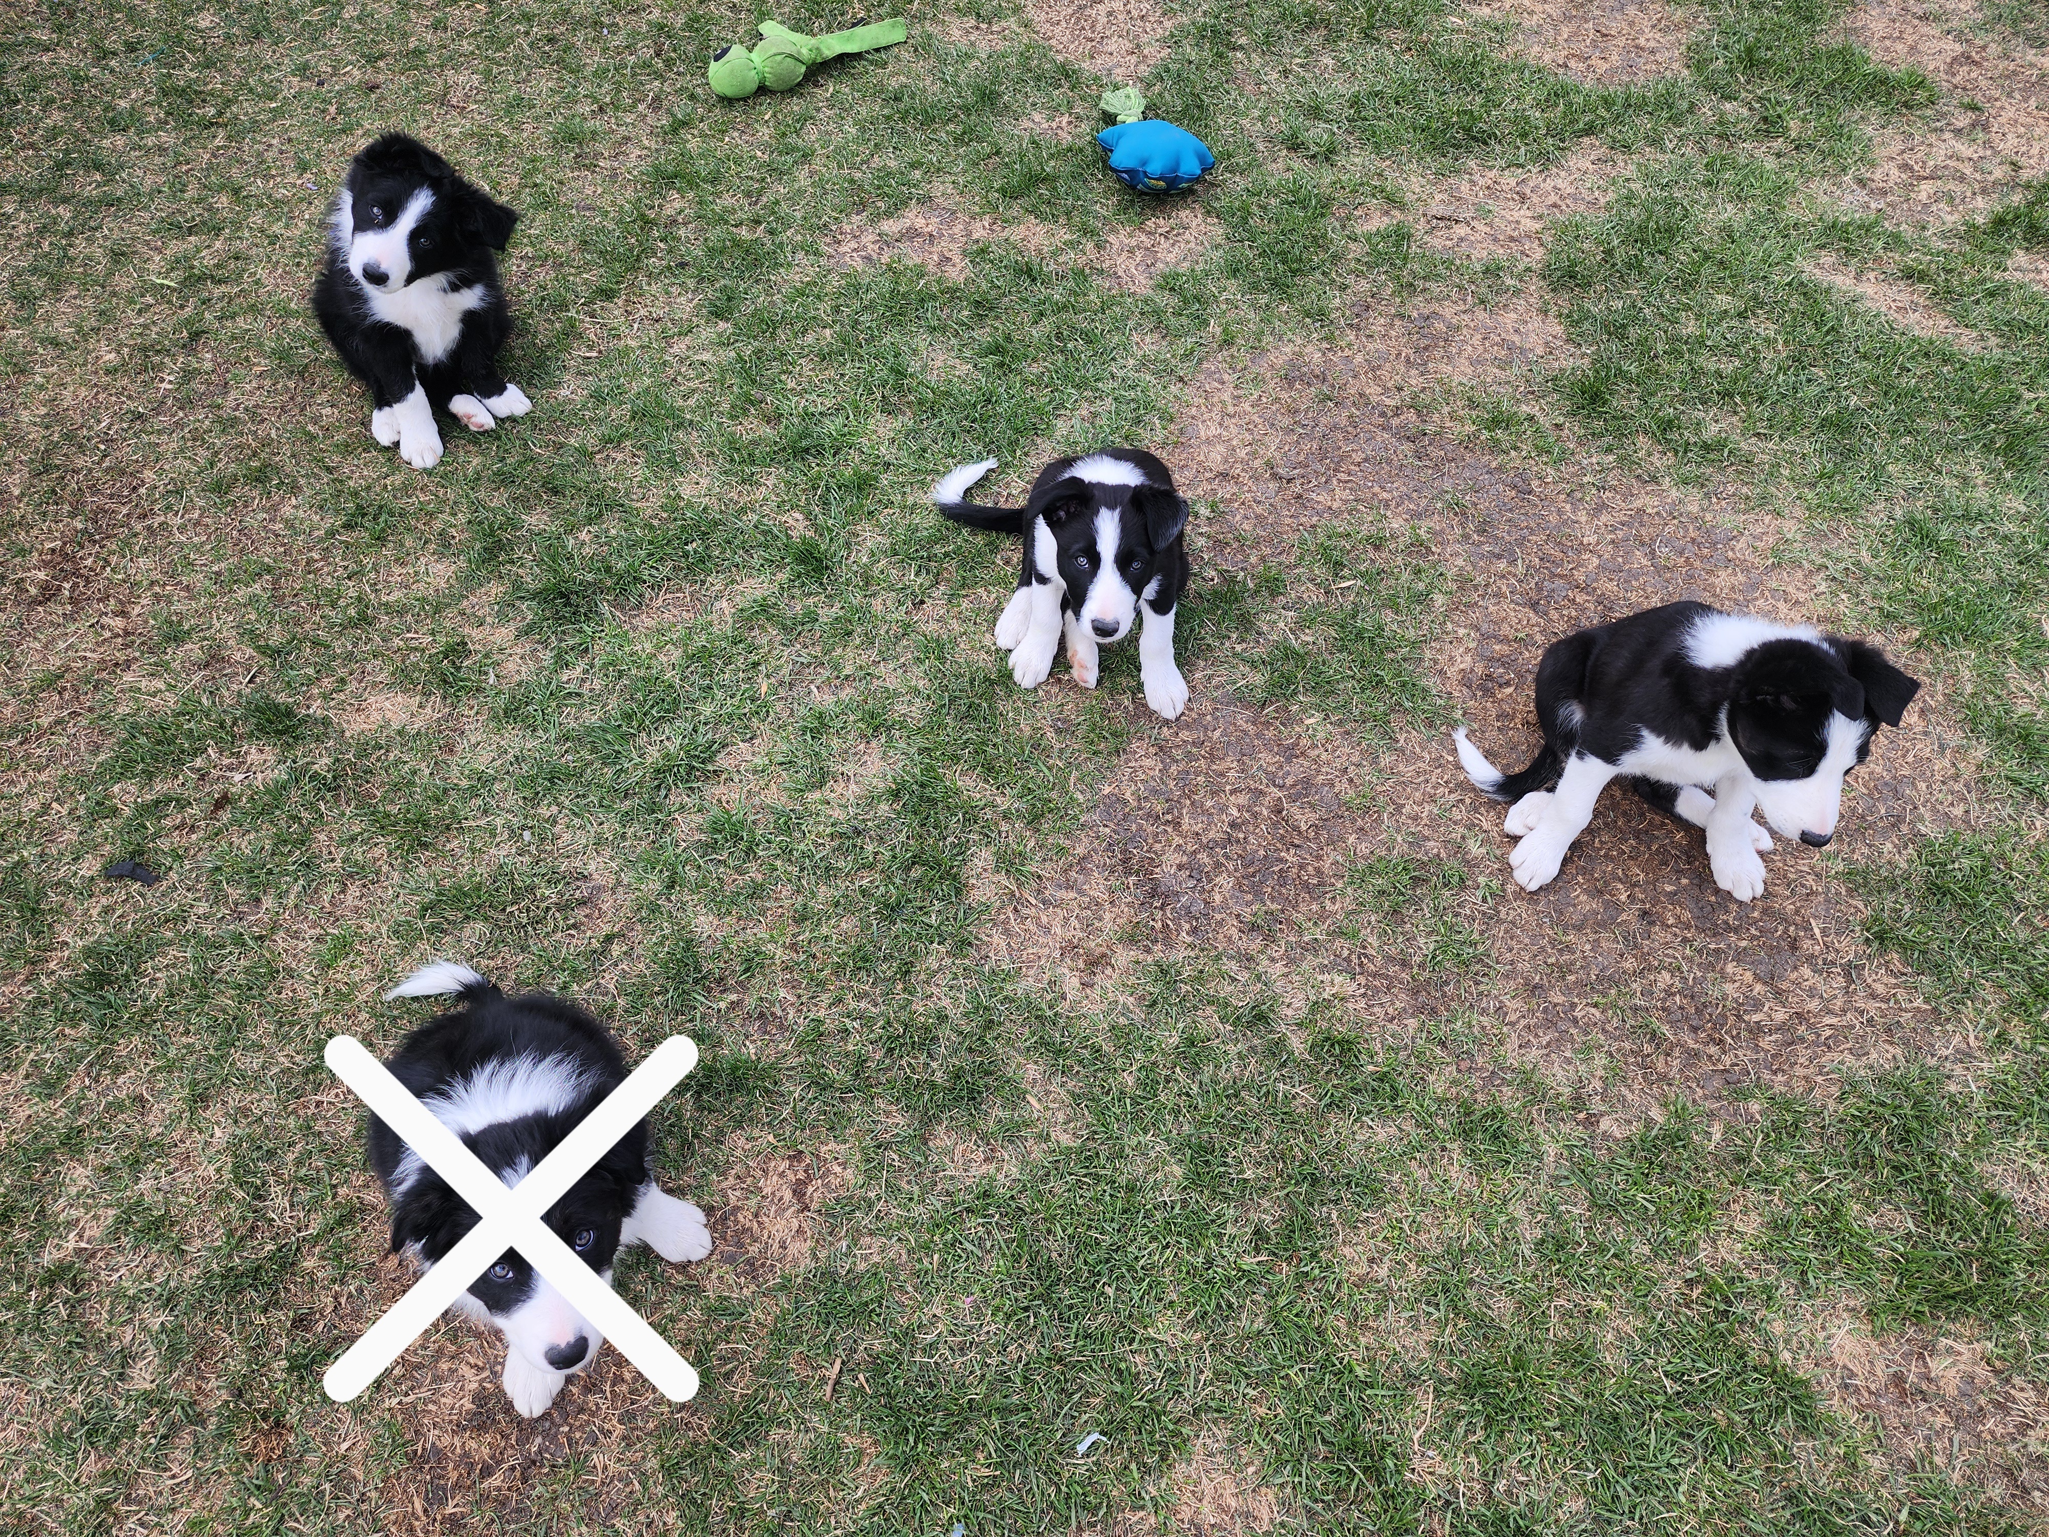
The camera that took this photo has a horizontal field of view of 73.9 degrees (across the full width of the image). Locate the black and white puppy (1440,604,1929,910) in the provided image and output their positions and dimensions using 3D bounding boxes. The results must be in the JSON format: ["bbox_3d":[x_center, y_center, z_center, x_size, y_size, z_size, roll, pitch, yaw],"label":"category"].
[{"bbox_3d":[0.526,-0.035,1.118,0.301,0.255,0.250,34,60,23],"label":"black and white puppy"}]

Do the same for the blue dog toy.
[{"bbox_3d":[0.185,-0.888,1.874,0.163,0.076,0.194,5,53,3],"label":"blue dog toy"}]

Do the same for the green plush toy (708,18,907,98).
[{"bbox_3d":[-0.329,-1.088,2.024,0.337,0.076,0.153,-27,58,-19],"label":"green plush toy"}]

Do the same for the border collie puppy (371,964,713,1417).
[{"bbox_3d":[-0.355,0.270,0.968,0.210,0.270,0.330,-15,52,-12],"label":"border collie puppy"}]

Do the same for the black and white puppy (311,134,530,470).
[{"bbox_3d":[-0.669,-0.534,1.457,0.204,0.316,0.265,-32,59,-22],"label":"black and white puppy"}]

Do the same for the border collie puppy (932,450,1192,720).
[{"bbox_3d":[0.020,-0.229,1.265,0.264,0.255,0.260,5,53,3],"label":"border collie puppy"}]

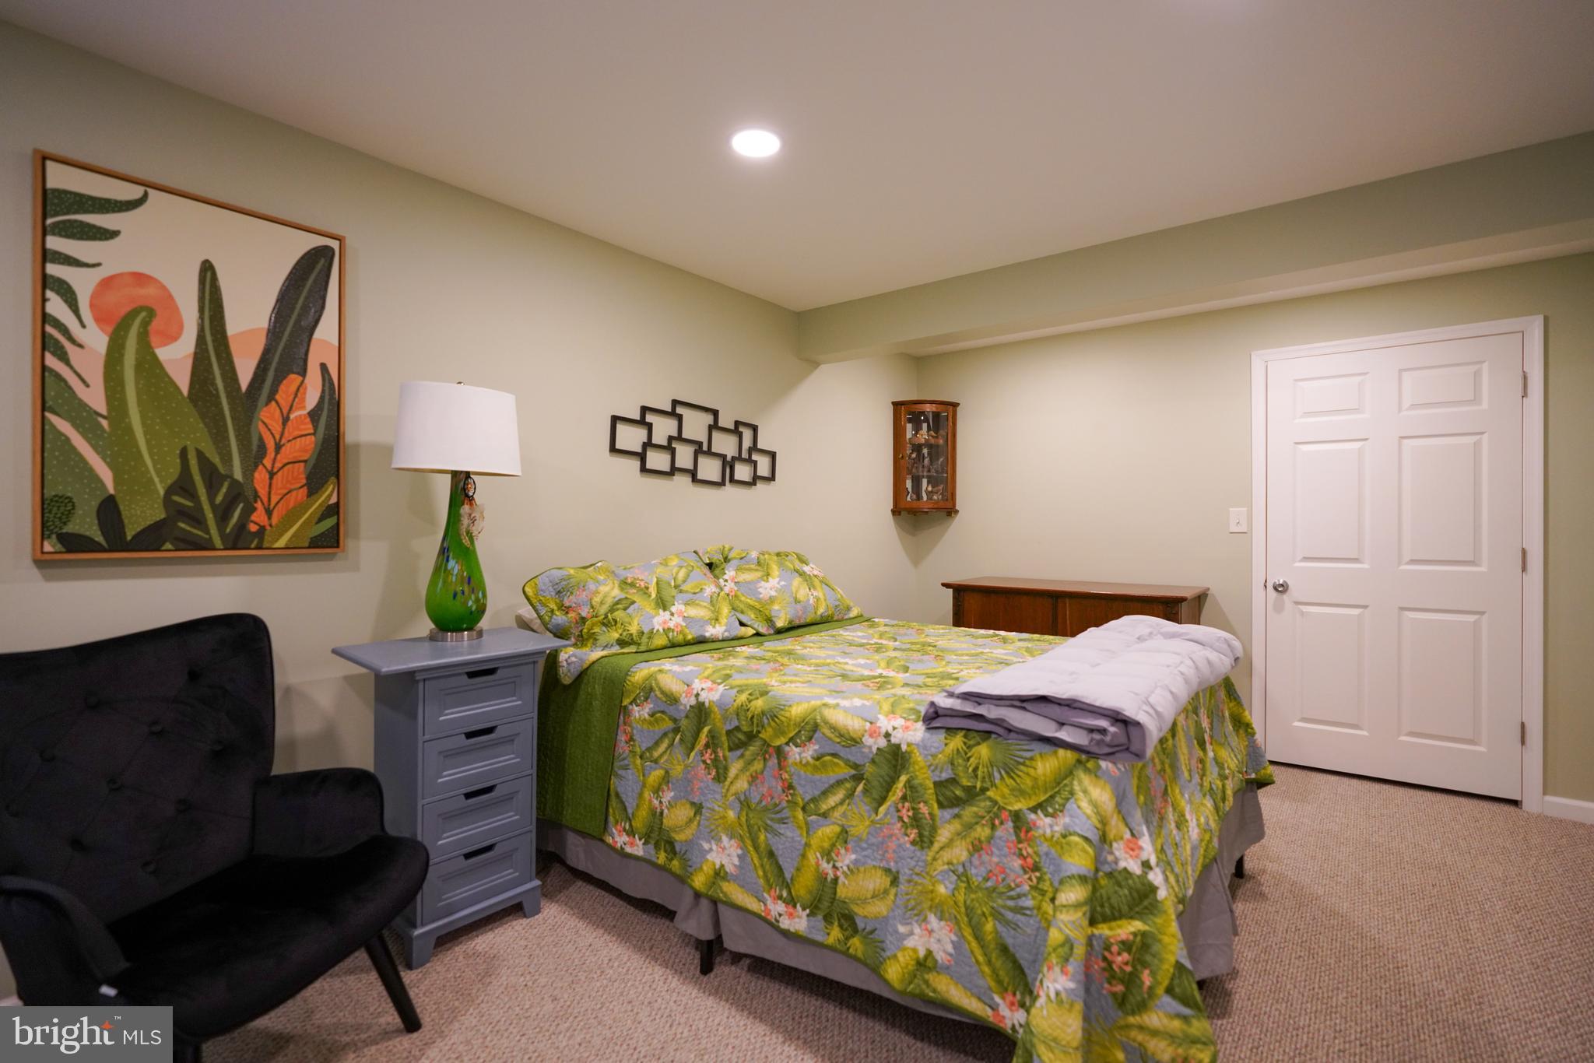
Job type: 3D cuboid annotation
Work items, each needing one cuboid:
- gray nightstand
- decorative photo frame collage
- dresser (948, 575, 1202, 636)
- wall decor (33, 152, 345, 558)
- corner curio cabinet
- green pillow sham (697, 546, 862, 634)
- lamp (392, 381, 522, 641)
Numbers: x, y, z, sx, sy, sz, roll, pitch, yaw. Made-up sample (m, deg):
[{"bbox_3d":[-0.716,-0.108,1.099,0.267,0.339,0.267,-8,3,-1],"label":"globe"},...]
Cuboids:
[{"bbox_3d":[-1.036,0.763,2.167,0.430,0.828,0.565,0,0,41],"label":"gray nightstand"},{"bbox_3d":[-0.445,-0.408,3.345,0.030,0.390,1.035,0,0,40],"label":"decorative photo frame collage"},{"bbox_3d":[1.513,0.741,3.899,1.250,0.878,0.570,0,0,38],"label":"dresser"},{"bbox_3d":[-1.622,-0.421,1.955,0.040,0.975,0.655,0,0,40],"label":"wall decor"},{"bbox_3d":[0.835,-0.472,4.680,0.440,0.730,0.300,0,0,-7],"label":"corner curio cabinet"},{"bbox_3d":[-0.047,0.253,3.284,0.700,0.470,0.200,0,-40,-50],"label":"green pillow sham"},{"bbox_3d":[-1.109,-0.070,2.310,0.385,0.830,0.385,0,0,40],"label":"lamp"}]

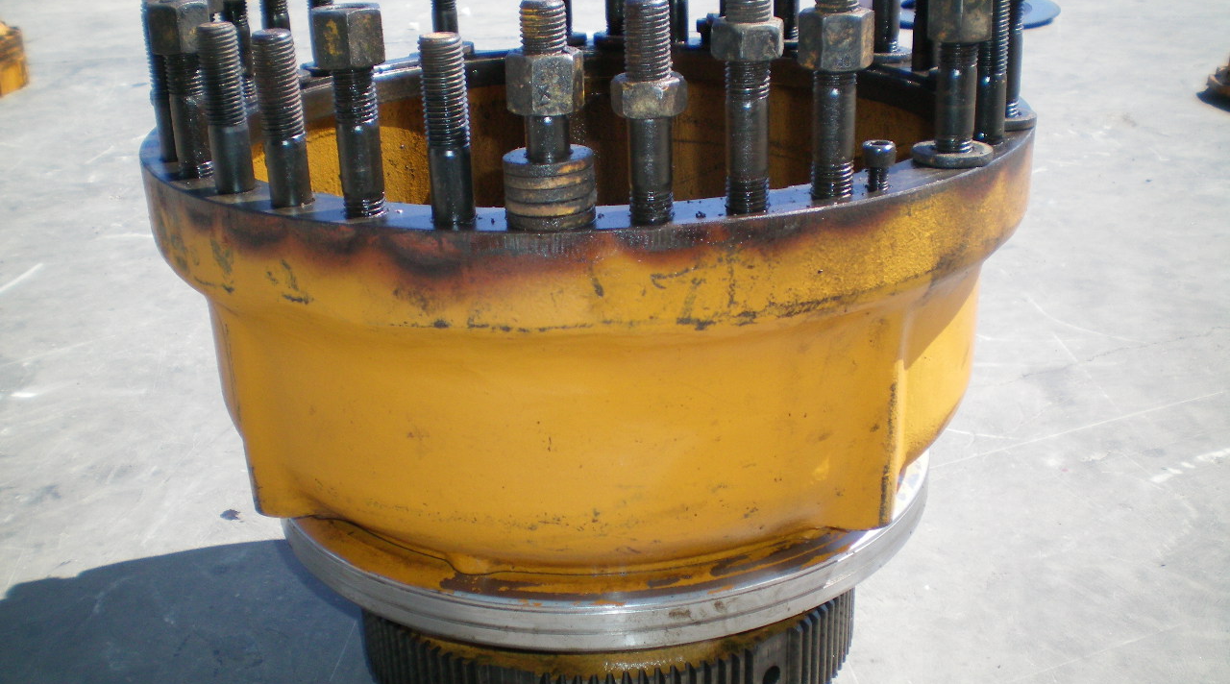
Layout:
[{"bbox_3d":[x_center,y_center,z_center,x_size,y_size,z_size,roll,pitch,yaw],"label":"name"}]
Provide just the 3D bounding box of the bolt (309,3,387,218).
[{"bbox_3d":[-0.154,-0.136,0.803,0.042,0.123,0.046,-6,22,-10],"label":"bolt"}]

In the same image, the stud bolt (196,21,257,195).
[{"bbox_3d":[-0.249,-0.149,0.867,0.026,0.105,0.026,-8,22,-15],"label":"stud bolt"}]

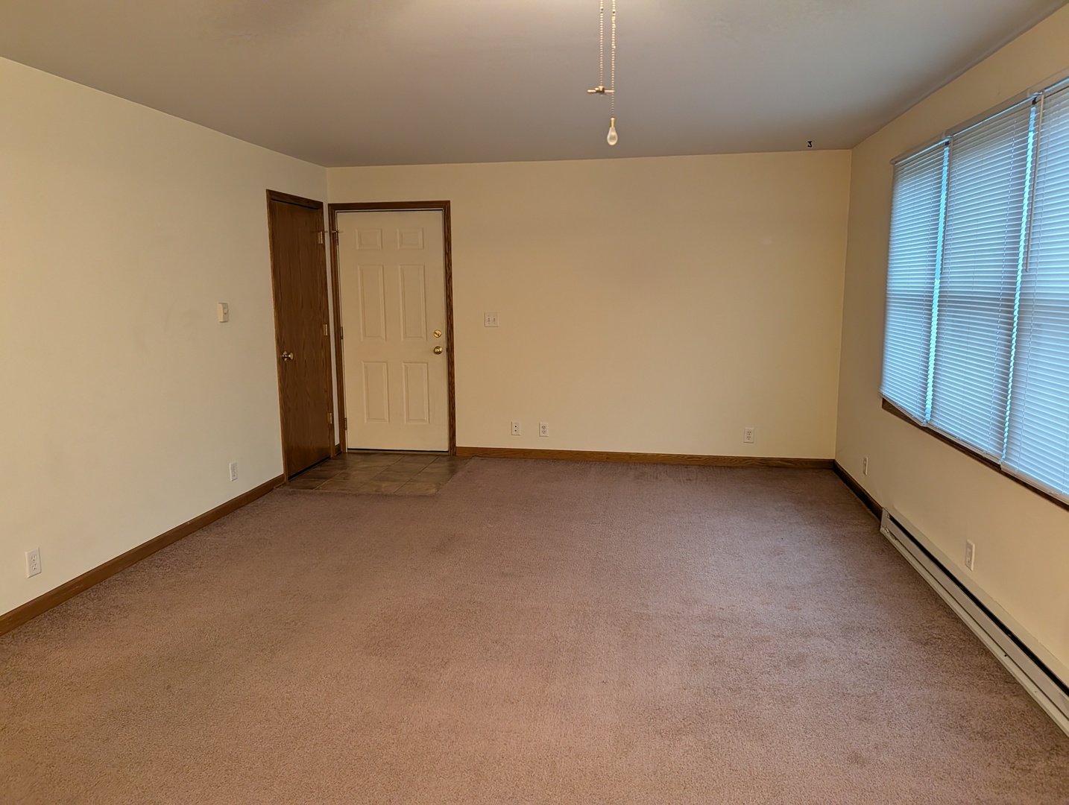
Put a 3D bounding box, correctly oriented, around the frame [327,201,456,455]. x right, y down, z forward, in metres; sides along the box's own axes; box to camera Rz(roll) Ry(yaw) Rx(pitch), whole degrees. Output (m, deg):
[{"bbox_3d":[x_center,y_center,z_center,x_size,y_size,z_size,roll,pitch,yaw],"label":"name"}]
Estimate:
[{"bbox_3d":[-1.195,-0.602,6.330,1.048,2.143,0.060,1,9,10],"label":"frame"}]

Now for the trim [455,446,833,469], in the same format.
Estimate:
[{"bbox_3d":[0.851,0.457,6.134,3.093,0.093,0.020,1,9,10],"label":"trim"}]

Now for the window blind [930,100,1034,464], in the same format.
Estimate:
[{"bbox_3d":[1.920,-0.513,3.257,0.040,1.390,0.840,1,9,10],"label":"window blind"}]

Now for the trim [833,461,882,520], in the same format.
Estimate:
[{"bbox_3d":[2.261,0.587,5.263,0.020,0.093,1.268,1,9,10],"label":"trim"}]

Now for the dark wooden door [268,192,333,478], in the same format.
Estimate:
[{"bbox_3d":[-1.826,-0.514,5.859,0.050,2.137,0.870,1,9,10],"label":"dark wooden door"}]

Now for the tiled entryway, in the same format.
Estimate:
[{"bbox_3d":[-1.212,0.555,5.913,1.214,0.020,1.168,1,9,10],"label":"tiled entryway"}]

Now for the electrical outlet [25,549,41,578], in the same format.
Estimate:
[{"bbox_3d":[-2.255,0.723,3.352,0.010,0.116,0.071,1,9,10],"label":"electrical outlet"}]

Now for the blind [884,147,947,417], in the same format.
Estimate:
[{"bbox_3d":[2.062,-0.655,4.085,0.040,1.382,0.815,1,9,10],"label":"blind"}]

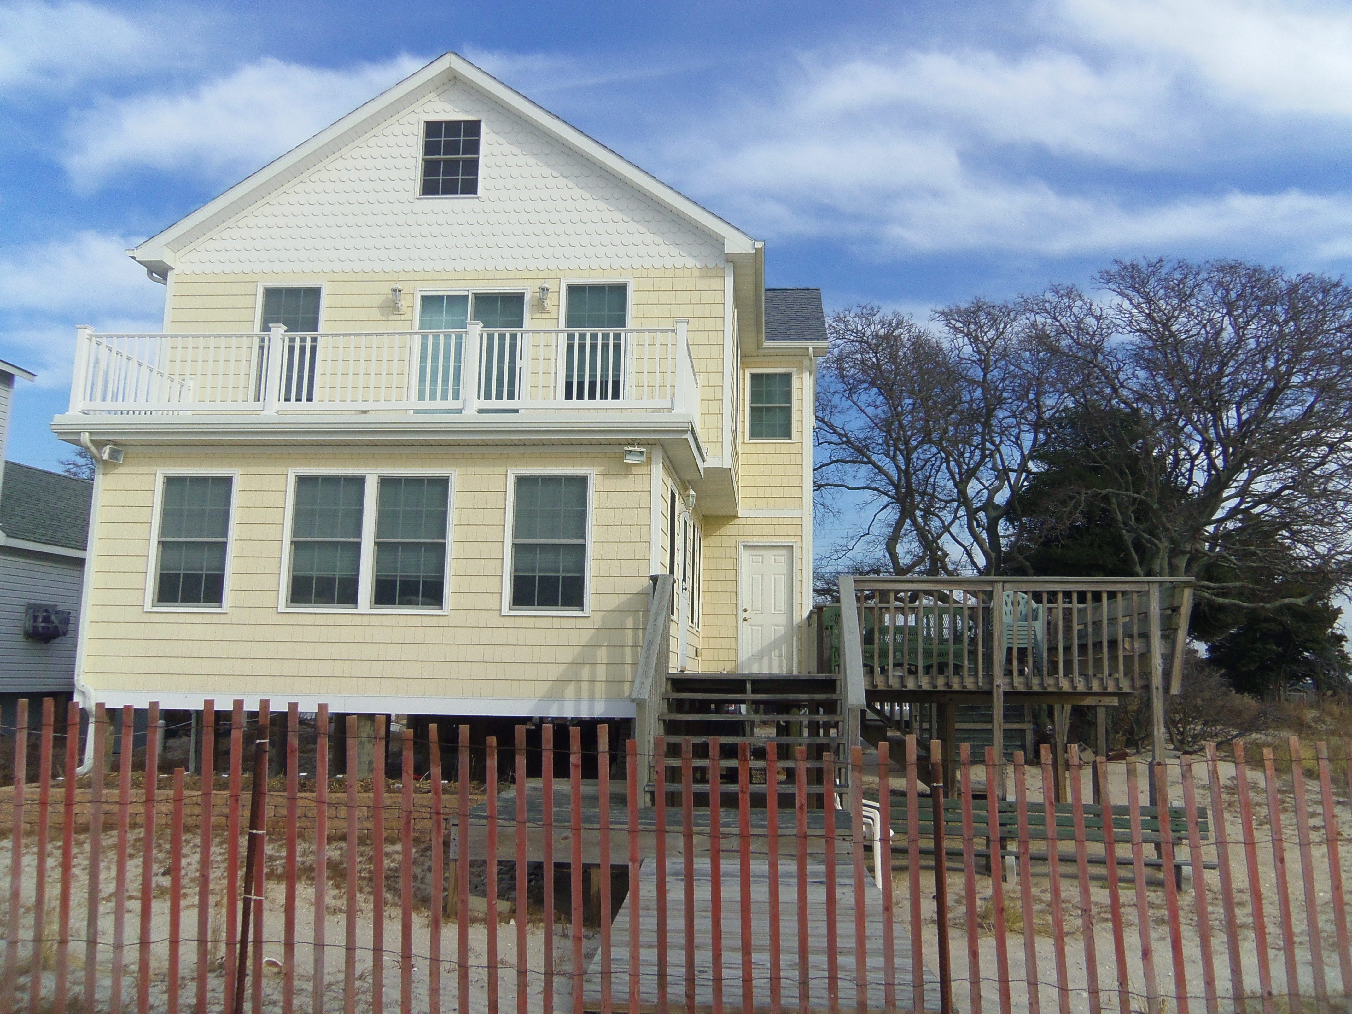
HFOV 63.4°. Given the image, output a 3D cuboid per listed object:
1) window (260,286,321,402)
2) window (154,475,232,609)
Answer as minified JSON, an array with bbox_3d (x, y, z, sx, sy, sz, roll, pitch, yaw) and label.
[{"bbox_3d":[-4.984,-2.114,14.071,0.900,1.570,0.120,0,-9,4],"label":"window"},{"bbox_3d":[-5.183,0.370,11.742,0.782,1.424,0.100,0,-8,5],"label":"window"}]

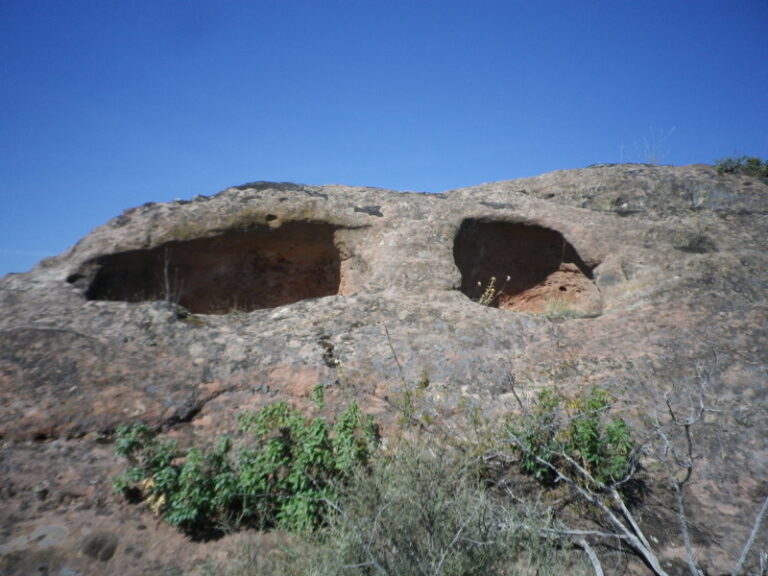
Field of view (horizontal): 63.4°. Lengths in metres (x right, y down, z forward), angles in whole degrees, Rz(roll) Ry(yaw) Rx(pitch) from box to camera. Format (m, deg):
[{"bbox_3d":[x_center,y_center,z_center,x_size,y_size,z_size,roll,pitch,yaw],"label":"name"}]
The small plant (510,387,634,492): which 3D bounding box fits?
[{"bbox_3d":[1.419,1.116,4.700,0.920,0.720,0.700,0,-6,0],"label":"small plant"}]

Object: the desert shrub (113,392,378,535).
[{"bbox_3d":[-1.003,1.257,4.500,1.820,0.900,0.850,0,-6,0],"label":"desert shrub"}]

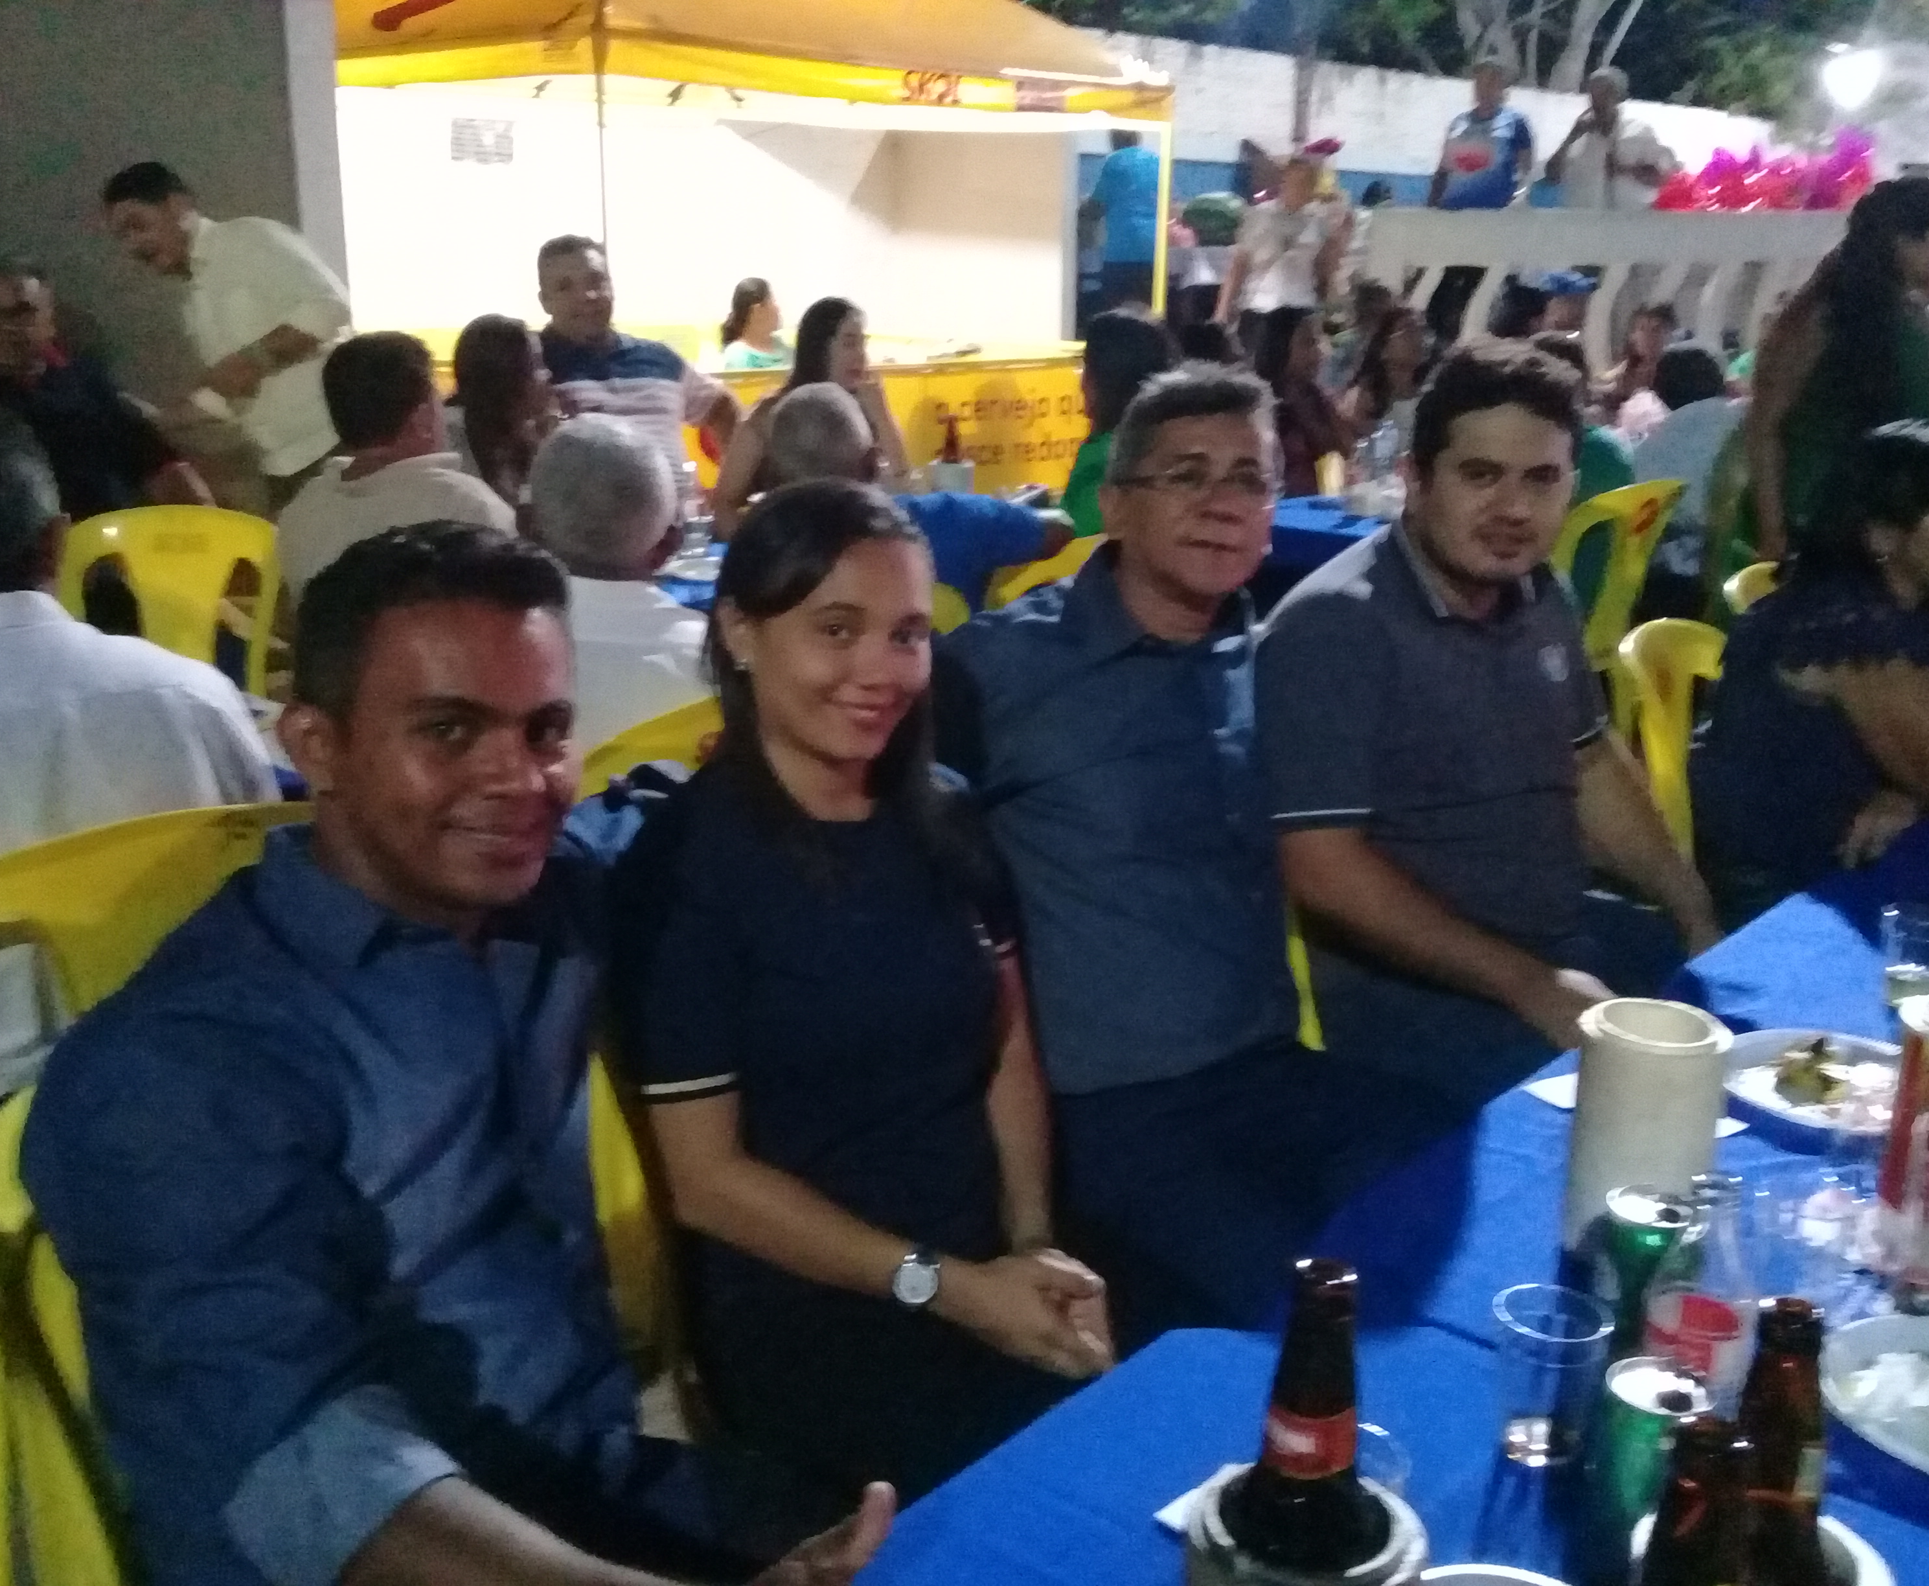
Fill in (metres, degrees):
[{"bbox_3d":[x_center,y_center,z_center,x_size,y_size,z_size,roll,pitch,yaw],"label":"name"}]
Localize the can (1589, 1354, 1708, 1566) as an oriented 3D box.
[{"bbox_3d":[0.356,0.363,0.985,0.066,0.122,0.066,1,15,0],"label":"can"}]

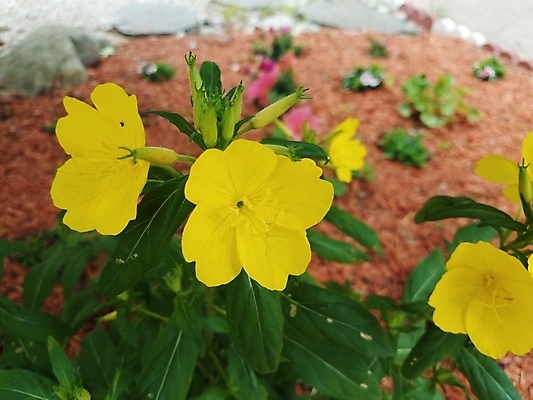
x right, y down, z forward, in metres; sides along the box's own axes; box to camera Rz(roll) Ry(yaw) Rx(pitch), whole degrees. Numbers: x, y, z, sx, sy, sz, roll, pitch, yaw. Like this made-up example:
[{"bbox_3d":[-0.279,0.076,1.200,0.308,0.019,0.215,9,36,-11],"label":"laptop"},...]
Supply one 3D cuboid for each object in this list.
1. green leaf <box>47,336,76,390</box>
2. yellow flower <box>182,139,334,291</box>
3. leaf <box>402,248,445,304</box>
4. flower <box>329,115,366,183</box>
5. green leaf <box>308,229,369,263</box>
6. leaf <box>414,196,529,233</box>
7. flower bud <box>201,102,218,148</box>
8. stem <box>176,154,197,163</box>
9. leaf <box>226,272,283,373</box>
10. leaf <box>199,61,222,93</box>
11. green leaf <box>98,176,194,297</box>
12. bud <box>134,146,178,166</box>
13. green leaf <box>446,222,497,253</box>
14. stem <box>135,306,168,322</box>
[{"bbox_3d":[-0.128,0.102,0.250,0.013,0.036,0.007,-24,15,-1],"label":"green leaf"},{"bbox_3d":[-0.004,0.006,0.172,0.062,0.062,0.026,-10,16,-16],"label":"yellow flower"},{"bbox_3d":[0.108,0.053,0.275,0.025,0.008,0.046,32,90,27],"label":"leaf"},{"bbox_3d":[0.066,-0.042,0.330,0.024,0.046,0.038,0,32,38],"label":"flower"},{"bbox_3d":[0.046,0.029,0.270,0.052,0.009,0.018,28,65,6],"label":"green leaf"},{"bbox_3d":[0.104,0.006,0.205,0.058,0.013,0.020,3,29,-9],"label":"leaf"},{"bbox_3d":[-0.026,-0.034,0.180,0.008,0.022,0.008,0,22,0],"label":"flower bud"},{"bbox_3d":[-0.035,-0.018,0.180,0.010,0.003,0.003,8,73,-6],"label":"stem"},{"bbox_3d":[-0.005,0.056,0.190,0.025,0.009,0.053,-17,81,-4],"label":"leaf"},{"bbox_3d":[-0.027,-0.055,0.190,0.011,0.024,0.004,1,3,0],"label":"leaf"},{"bbox_3d":[-0.059,0.018,0.197,0.027,0.011,0.075,34,85,9],"label":"green leaf"},{"bbox_3d":[-0.050,-0.020,0.180,0.021,0.007,0.007,6,73,-9],"label":"bud"},{"bbox_3d":[0.129,0.025,0.250,0.029,0.024,0.010,12,9,2],"label":"green leaf"},{"bbox_3d":[-0.072,0.071,0.250,0.023,0.003,0.003,22,58,0],"label":"stem"}]

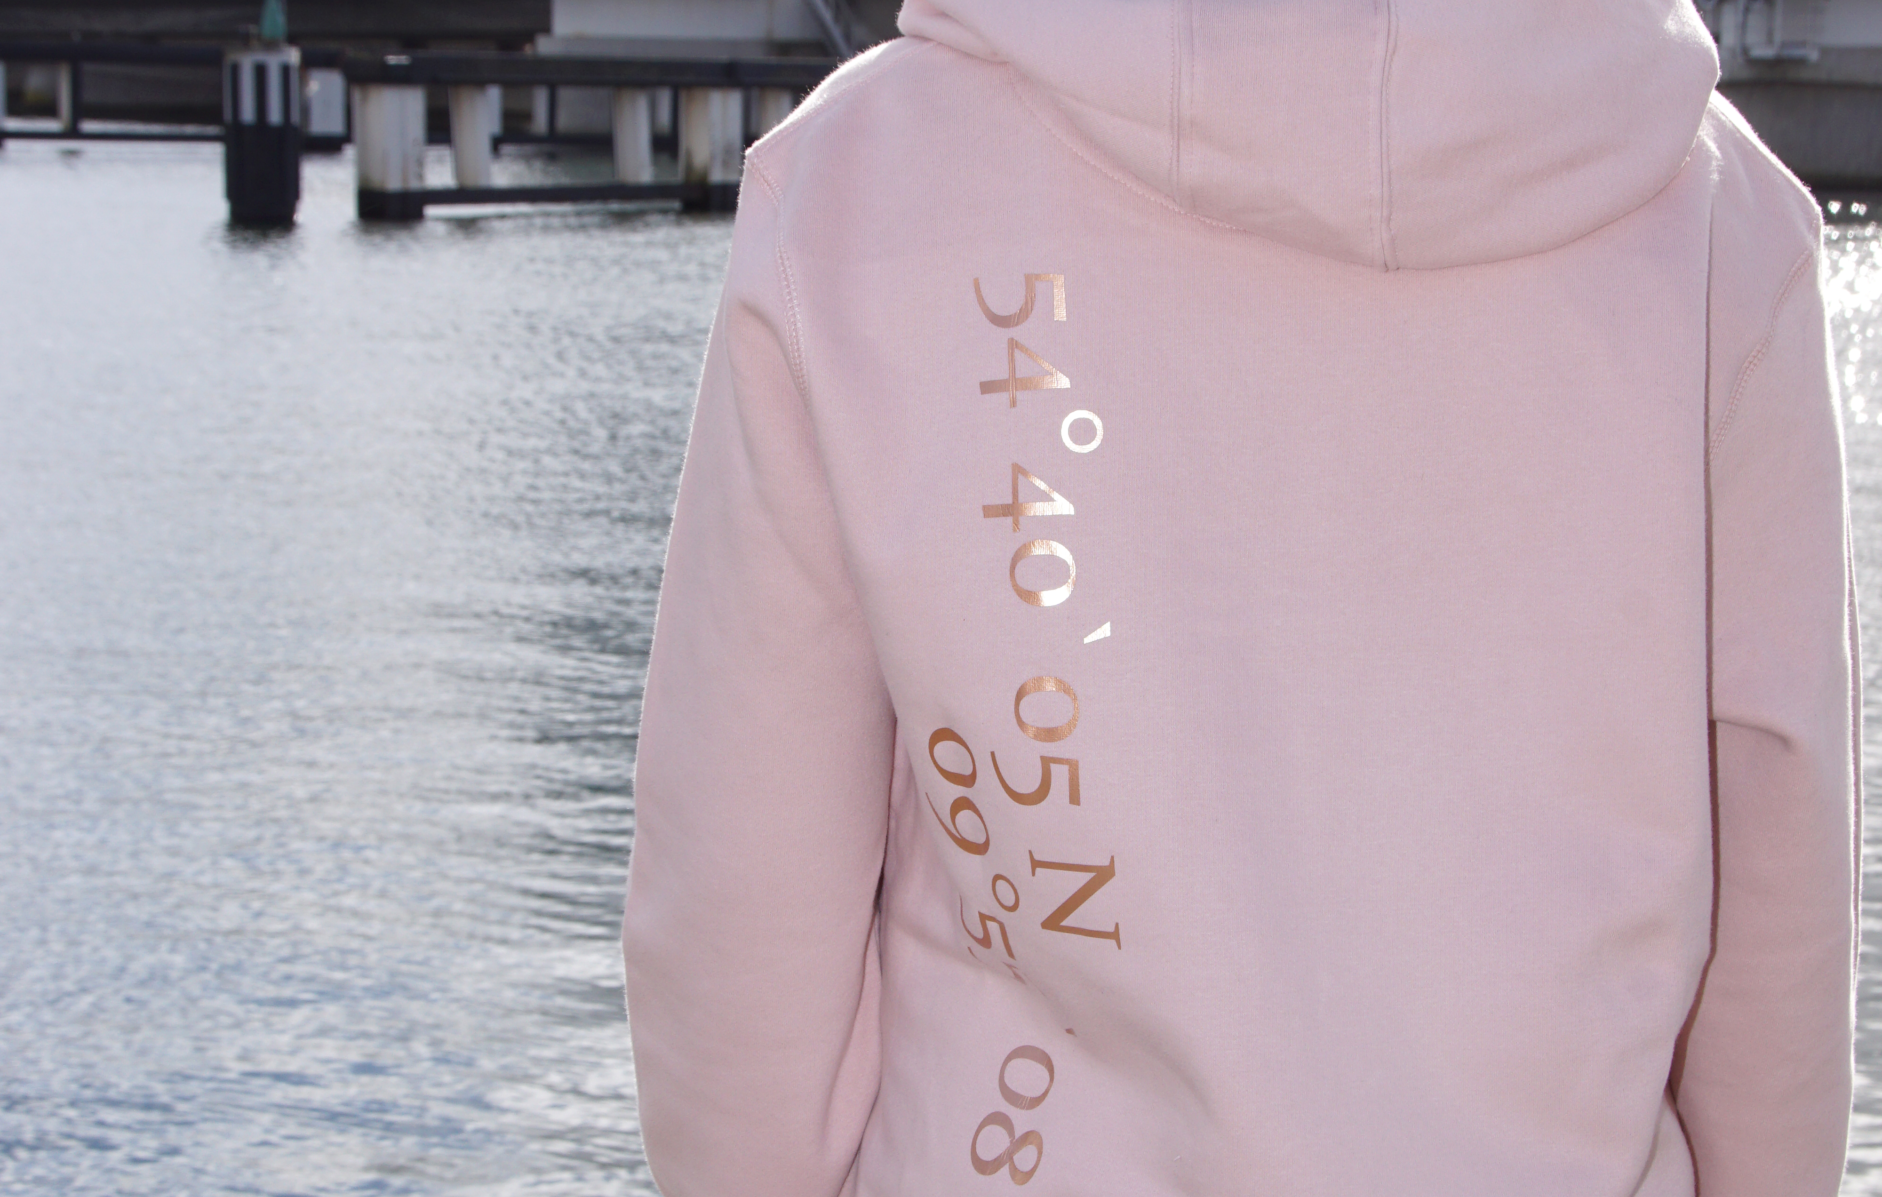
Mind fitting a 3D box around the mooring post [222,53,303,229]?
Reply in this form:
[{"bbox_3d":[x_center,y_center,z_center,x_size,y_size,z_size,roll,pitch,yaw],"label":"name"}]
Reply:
[{"bbox_3d":[-10.483,-7.088,63.000,1.170,2.800,1.170,0,8,0],"label":"mooring post"}]

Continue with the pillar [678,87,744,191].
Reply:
[{"bbox_3d":[-3.714,-7.337,66.000,0.850,1.800,0.850,7,10,43],"label":"pillar"}]

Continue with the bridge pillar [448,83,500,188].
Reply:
[{"bbox_3d":[-7.325,-7.218,64.000,0.660,1.750,0.660,-1,8,-7],"label":"bridge pillar"}]

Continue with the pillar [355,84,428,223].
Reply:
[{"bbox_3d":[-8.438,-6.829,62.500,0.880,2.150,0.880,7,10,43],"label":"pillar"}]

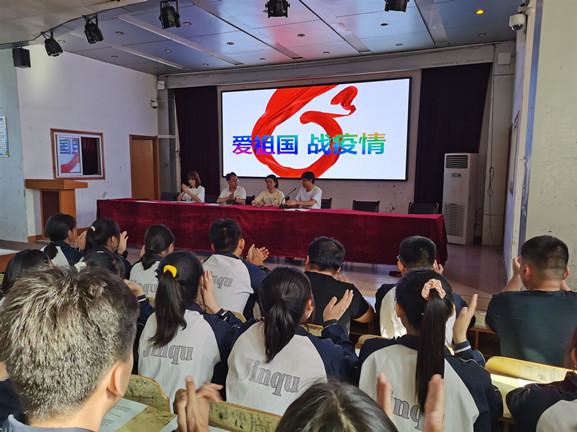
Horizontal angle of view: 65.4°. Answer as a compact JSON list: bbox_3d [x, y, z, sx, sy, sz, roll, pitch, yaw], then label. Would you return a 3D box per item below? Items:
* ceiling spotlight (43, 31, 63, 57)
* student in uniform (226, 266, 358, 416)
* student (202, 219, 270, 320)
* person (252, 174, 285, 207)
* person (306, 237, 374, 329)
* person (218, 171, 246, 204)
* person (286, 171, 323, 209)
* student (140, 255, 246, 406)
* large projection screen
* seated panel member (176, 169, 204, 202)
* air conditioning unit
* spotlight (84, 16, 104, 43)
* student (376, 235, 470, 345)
[{"bbox_3d":[-3.841,-2.808,7.321,0.270,0.380,0.270,4,45,25],"label":"ceiling spotlight"},{"bbox_3d":[0.084,0.766,1.826,0.480,1.220,0.720,3,7,25],"label":"student in uniform"},{"bbox_3d":[-0.276,0.623,2.948,0.480,1.250,0.720,3,7,25],"label":"student"},{"bbox_3d":[-0.325,-0.012,7.316,0.480,1.307,0.750,3,7,25],"label":"person"},{"bbox_3d":[0.241,0.722,2.548,0.560,1.260,0.760,4,7,25],"label":"person"},{"bbox_3d":[-0.995,-0.073,7.630,0.520,1.320,0.750,2,7,17],"label":"person"},{"bbox_3d":[0.262,-0.055,7.251,0.520,1.300,0.780,5,8,34],"label":"person"},{"bbox_3d":[-0.347,0.728,2.053,0.470,1.220,0.720,3,7,21],"label":"student"},{"bbox_3d":[0.395,-1.831,9.900,4.460,2.080,0.100,4,7,25],"label":"large projection screen"},{"bbox_3d":[-1.727,-0.171,8.185,0.470,1.270,0.720,4,7,31],"label":"seated panel member"},{"bbox_3d":[3.287,-0.332,8.630,0.360,1.689,0.490,-6,9,-44],"label":"air conditioning unit"},{"bbox_3d":[-2.802,-2.693,6.496,0.270,0.380,0.270,4,45,25],"label":"spotlight"},{"bbox_3d":[0.722,0.694,2.468,0.490,1.240,0.720,3,7,25],"label":"student"}]

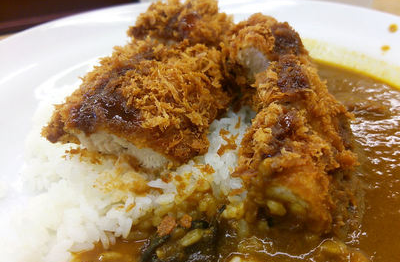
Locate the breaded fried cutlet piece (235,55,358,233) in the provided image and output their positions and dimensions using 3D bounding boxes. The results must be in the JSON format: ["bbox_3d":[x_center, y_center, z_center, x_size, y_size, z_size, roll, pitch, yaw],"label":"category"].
[{"bbox_3d":[0.046,-0.004,0.171,0.046,0.044,0.090,-1,32,0],"label":"breaded fried cutlet piece"}]

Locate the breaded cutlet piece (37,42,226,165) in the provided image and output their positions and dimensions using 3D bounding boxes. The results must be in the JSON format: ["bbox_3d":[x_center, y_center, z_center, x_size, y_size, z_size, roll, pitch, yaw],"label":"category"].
[{"bbox_3d":[-0.035,-0.024,0.189,0.081,0.040,0.081,6,33,11],"label":"breaded cutlet piece"}]

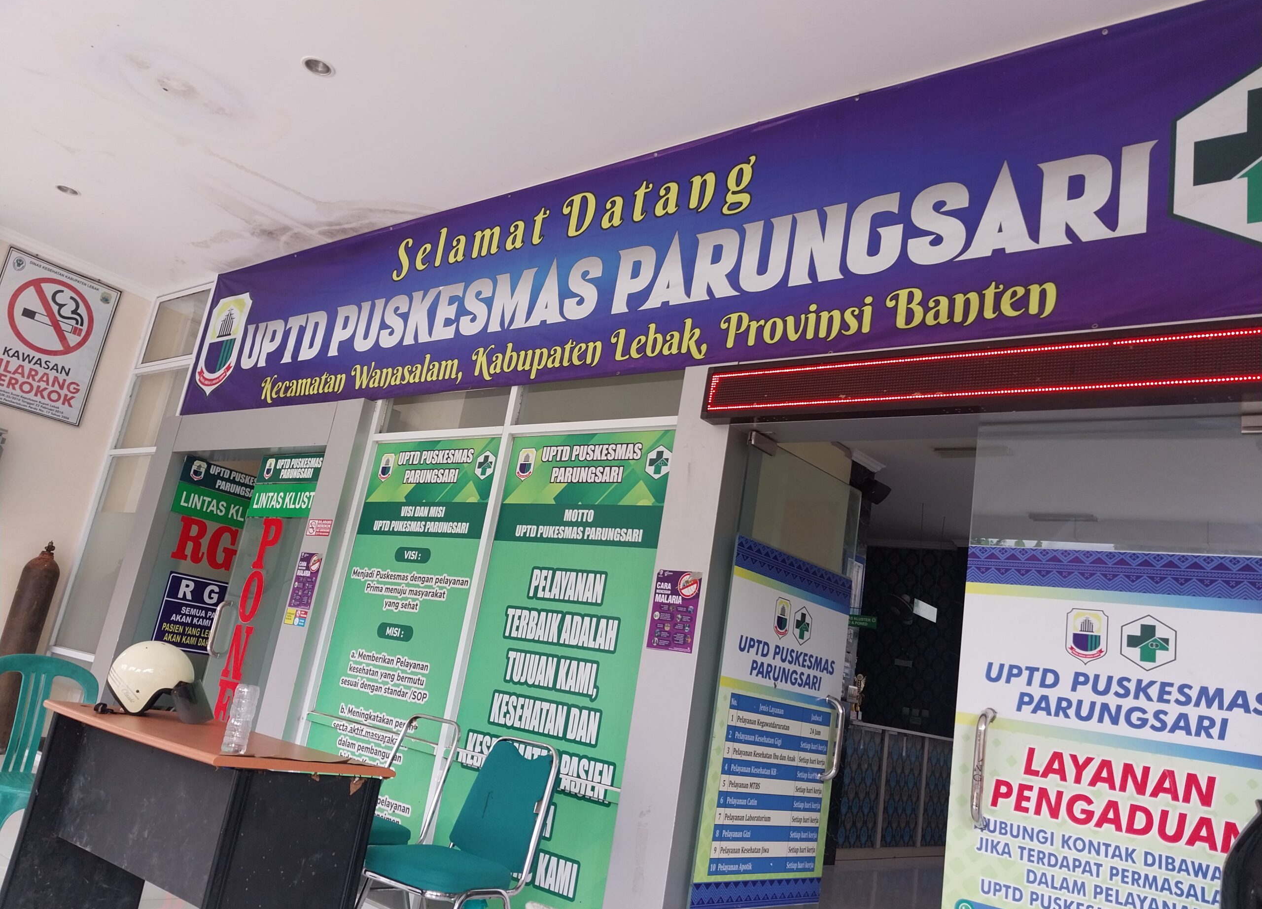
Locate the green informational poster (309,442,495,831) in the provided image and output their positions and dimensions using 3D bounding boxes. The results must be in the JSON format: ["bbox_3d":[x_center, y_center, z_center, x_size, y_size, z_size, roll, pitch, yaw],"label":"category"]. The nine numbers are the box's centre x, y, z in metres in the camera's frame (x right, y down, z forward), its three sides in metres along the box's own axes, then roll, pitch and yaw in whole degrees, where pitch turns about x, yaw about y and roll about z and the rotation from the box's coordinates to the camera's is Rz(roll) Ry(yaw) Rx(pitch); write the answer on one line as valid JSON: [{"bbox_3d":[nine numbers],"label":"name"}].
[{"bbox_3d":[-1.159,0.906,4.640,0.983,2.052,0.020,-1,-18,37],"label":"green informational poster"}]

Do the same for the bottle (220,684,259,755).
[{"bbox_3d":[-1.197,0.811,2.924,0.072,0.205,0.072,-1,-18,37],"label":"bottle"}]

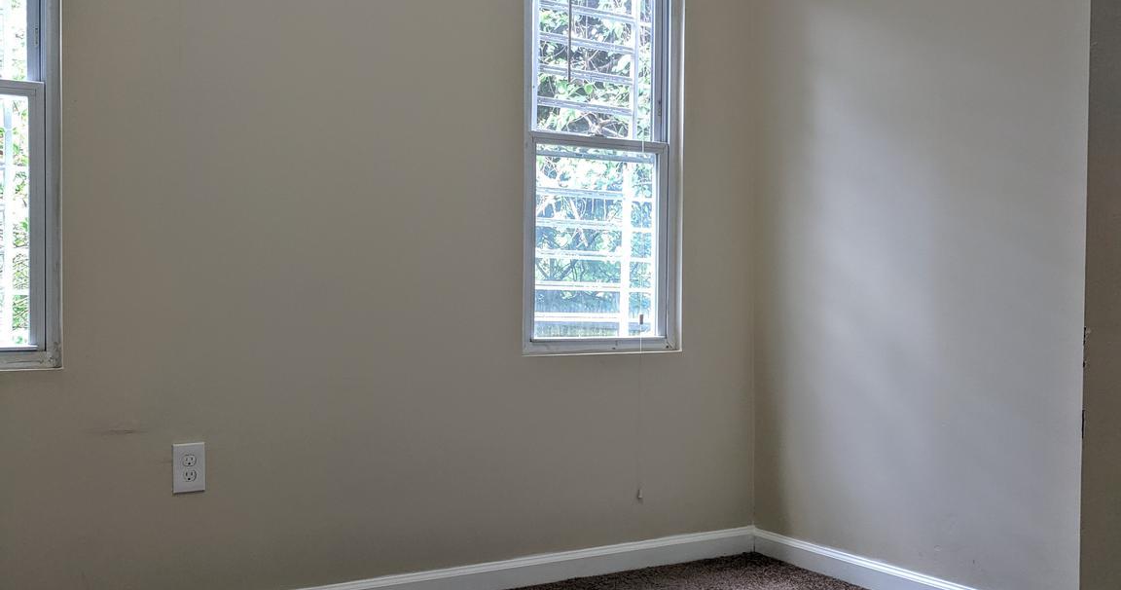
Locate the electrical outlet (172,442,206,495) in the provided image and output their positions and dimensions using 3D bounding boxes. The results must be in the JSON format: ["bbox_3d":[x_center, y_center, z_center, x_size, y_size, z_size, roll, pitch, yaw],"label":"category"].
[{"bbox_3d":[-0.945,0.440,2.858,0.077,0.122,0.008,0,1,-31],"label":"electrical outlet"}]

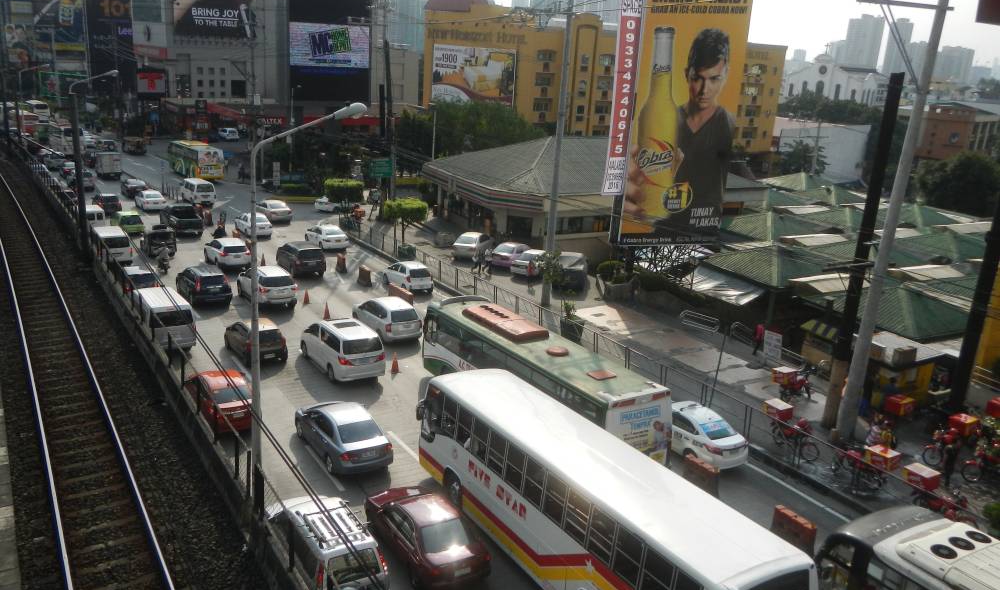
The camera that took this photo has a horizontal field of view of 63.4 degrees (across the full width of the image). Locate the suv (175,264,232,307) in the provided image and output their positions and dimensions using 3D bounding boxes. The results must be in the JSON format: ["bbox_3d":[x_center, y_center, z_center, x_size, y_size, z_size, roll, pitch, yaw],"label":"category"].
[{"bbox_3d":[-15.284,-0.711,41.634,1.820,1.680,4.550,-6,17,-32],"label":"suv"}]

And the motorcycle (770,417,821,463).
[{"bbox_3d":[9.933,4.822,27.198,0.650,1.080,1.850,-5,16,-29],"label":"motorcycle"}]

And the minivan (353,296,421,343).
[{"bbox_3d":[-5.326,0.934,37.173,1.800,1.680,4.500,-6,16,-30],"label":"minivan"}]

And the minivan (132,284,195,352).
[{"bbox_3d":[-14.706,0.938,35.162,1.843,2.130,4.574,-6,17,-33],"label":"minivan"}]

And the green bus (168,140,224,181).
[{"bbox_3d":[-32.757,-14.420,86.901,2.500,3.250,11.000,-7,18,-37],"label":"green bus"}]

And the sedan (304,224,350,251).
[{"bbox_3d":[-12.689,-4.363,59.015,1.710,1.470,4.400,-10,20,-37],"label":"sedan"}]

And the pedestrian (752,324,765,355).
[{"bbox_3d":[12.553,2.137,39.433,0.480,1.660,0.420,-12,22,-43],"label":"pedestrian"}]

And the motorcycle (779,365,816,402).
[{"bbox_3d":[11.775,3.649,32.114,1.850,1.120,0.680,-2,15,-18],"label":"motorcycle"}]

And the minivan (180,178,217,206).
[{"bbox_3d":[-26.213,-8.950,70.332,1.700,1.970,4.700,-7,18,-34],"label":"minivan"}]

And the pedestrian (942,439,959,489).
[{"bbox_3d":[13.476,5.047,24.246,0.500,1.630,0.330,8,15,19],"label":"pedestrian"}]

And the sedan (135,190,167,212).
[{"bbox_3d":[-30.629,-8.409,70.938,1.740,1.460,4.500,-9,19,-36],"label":"sedan"}]

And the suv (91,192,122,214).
[{"bbox_3d":[-31.473,-7.357,64.682,1.762,1.620,4.388,-6,17,-33],"label":"suv"}]

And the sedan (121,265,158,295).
[{"bbox_3d":[-18.576,-0.674,41.241,1.720,1.470,4.400,-6,17,-32],"label":"sedan"}]

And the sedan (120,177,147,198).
[{"bbox_3d":[-33.635,-9.816,74.388,1.720,1.450,4.500,-6,17,-32],"label":"sedan"}]

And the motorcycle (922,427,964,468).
[{"bbox_3d":[15.116,5.143,27.309,1.950,1.120,0.750,-6,17,-32],"label":"motorcycle"}]

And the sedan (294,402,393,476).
[{"bbox_3d":[-5.064,4.268,25.771,1.755,1.448,4.538,-6,17,-33],"label":"sedan"}]

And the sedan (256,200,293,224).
[{"bbox_3d":[-18.523,-6.786,65.674,1.761,1.502,4.530,-7,18,-35],"label":"sedan"}]

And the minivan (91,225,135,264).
[{"bbox_3d":[-25.324,-3.350,52.709,1.700,1.980,4.700,-9,19,-36],"label":"minivan"}]

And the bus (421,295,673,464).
[{"bbox_3d":[1.034,2.840,27.824,2.500,3.200,11.150,-6,17,-31],"label":"bus"}]

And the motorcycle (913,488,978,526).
[{"bbox_3d":[12.133,5.834,22.018,0.720,1.060,1.950,-6,17,-33],"label":"motorcycle"}]

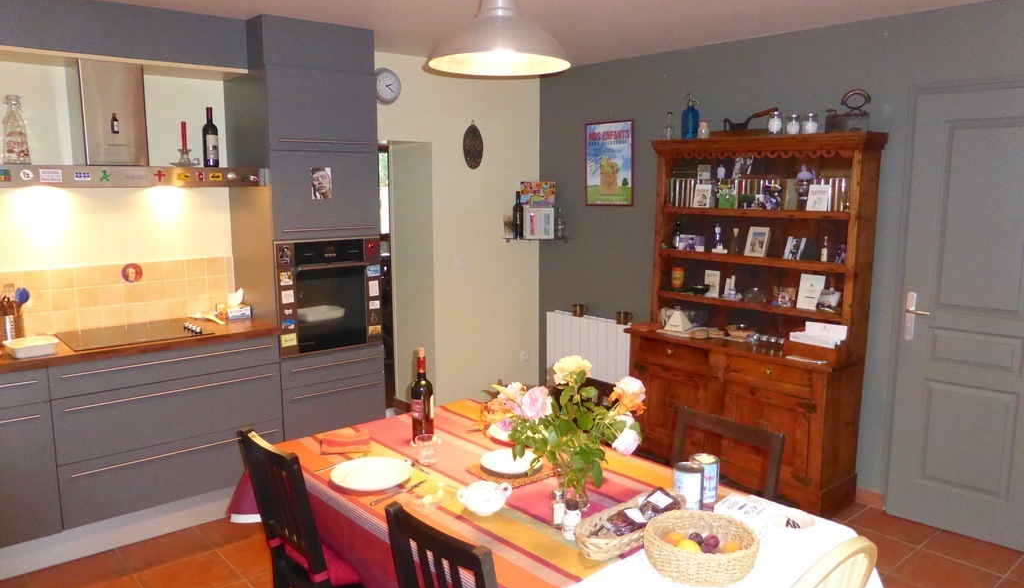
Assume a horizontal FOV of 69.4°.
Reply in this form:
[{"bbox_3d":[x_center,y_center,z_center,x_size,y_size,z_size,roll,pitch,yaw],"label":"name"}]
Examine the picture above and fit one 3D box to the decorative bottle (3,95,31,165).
[{"bbox_3d":[-2.148,-0.711,3.205,0.100,0.297,0.100,-7,11,-41],"label":"decorative bottle"}]

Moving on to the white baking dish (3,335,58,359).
[{"bbox_3d":[-2.008,0.231,3.093,0.185,0.057,0.187,-7,11,-40],"label":"white baking dish"}]

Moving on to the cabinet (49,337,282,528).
[{"bbox_3d":[-1.735,0.581,3.663,1.000,0.715,0.570,-7,11,-40],"label":"cabinet"}]

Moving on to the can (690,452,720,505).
[{"bbox_3d":[0.539,0.517,2.074,0.082,0.113,0.082,0,8,0],"label":"can"}]

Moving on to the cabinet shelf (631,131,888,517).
[{"bbox_3d":[1.274,0.102,4.147,0.410,1.913,1.289,-8,11,-41],"label":"cabinet shelf"}]

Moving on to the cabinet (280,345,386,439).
[{"bbox_3d":[-1.142,0.620,4.234,0.600,0.700,0.570,-7,11,-41],"label":"cabinet"}]

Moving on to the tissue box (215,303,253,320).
[{"bbox_3d":[-1.501,0.090,3.998,0.120,0.070,0.196,-6,10,-36],"label":"tissue box"}]

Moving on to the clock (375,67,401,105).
[{"bbox_3d":[-0.761,-1.255,4.460,0.222,0.222,0.040,-7,11,-40],"label":"clock"}]

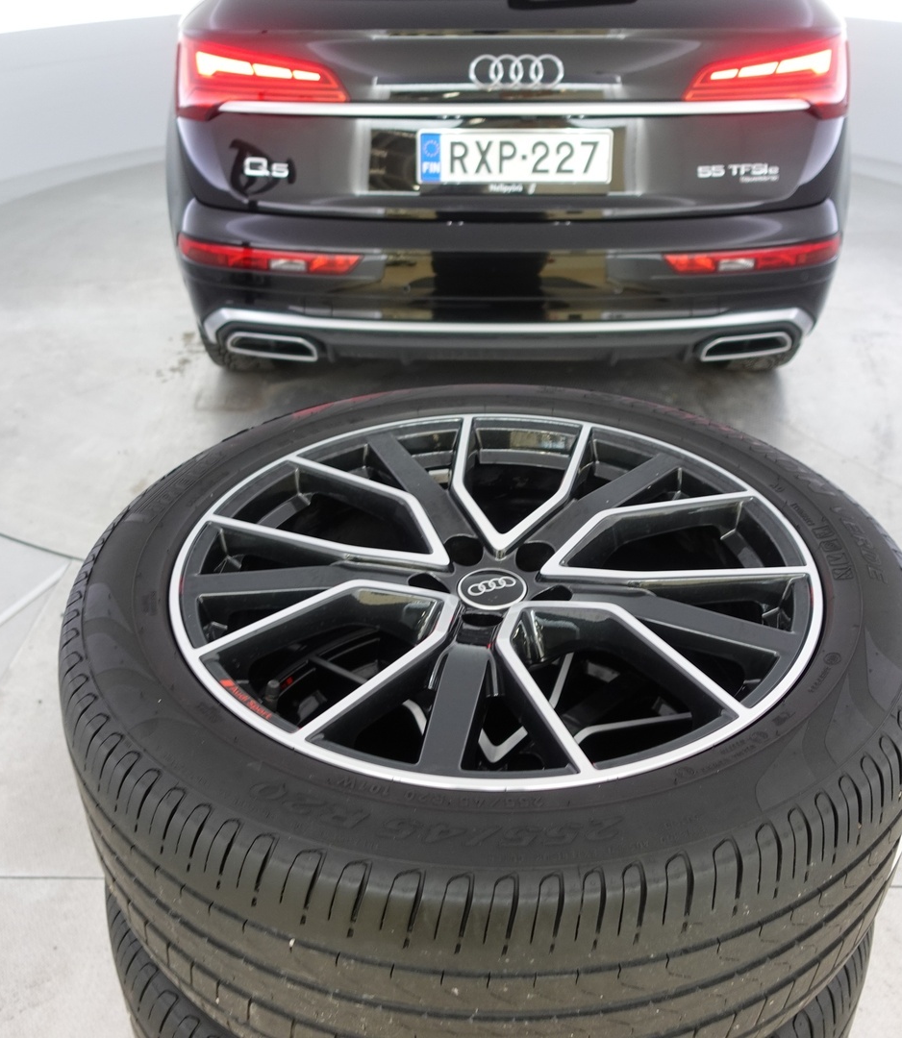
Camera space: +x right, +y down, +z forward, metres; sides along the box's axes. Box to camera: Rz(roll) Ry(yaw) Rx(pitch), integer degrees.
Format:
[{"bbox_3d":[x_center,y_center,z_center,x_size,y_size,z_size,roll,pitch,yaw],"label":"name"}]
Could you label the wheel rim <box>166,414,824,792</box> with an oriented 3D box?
[{"bbox_3d":[0.038,0.119,0.950,0.540,0.208,0.540,-1,32,0],"label":"wheel rim"}]

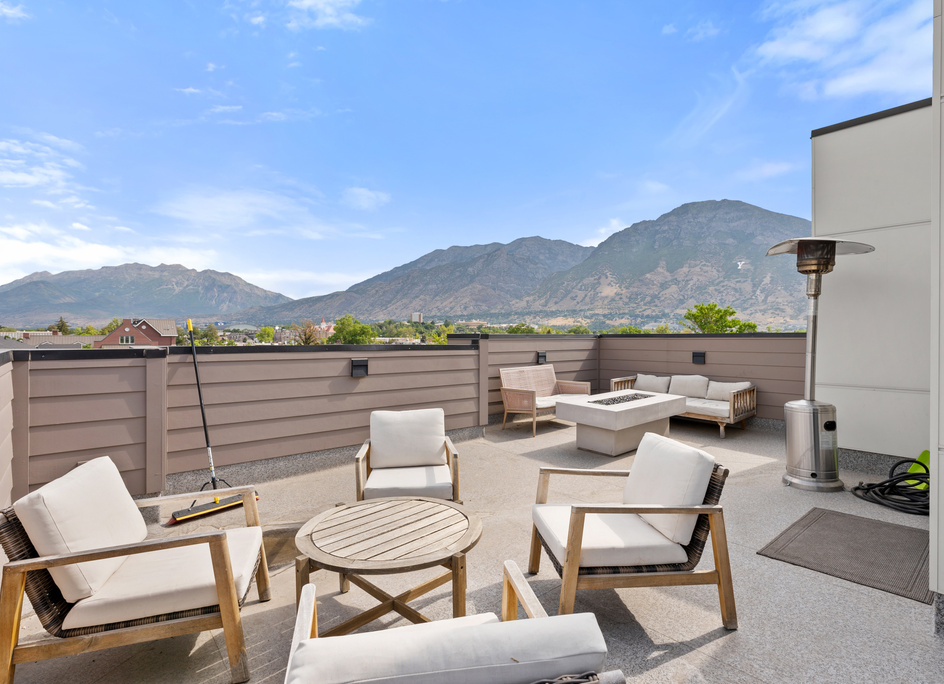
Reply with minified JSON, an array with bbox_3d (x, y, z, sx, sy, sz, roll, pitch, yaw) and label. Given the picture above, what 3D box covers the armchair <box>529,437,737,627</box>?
[{"bbox_3d":[0.756,0.903,2.311,0.820,0.780,0.620,0,0,-4],"label":"armchair"}]

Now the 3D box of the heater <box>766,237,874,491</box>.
[{"bbox_3d":[3.080,0.171,4.111,0.810,2.220,0.810,0,1,37],"label":"heater"}]

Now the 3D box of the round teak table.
[{"bbox_3d":[-0.367,1.070,2.090,0.820,0.455,0.820,0,0,0],"label":"round teak table"}]

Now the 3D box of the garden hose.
[{"bbox_3d":[3.535,1.164,3.735,0.800,0.240,0.660,0,1,-41],"label":"garden hose"}]

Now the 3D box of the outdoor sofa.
[{"bbox_3d":[3.114,0.892,6.817,0.860,0.740,1.780,0,1,-41],"label":"outdoor sofa"}]

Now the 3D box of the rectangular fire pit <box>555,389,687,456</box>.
[{"bbox_3d":[1.899,0.995,5.661,1.700,0.550,0.790,0,1,-42],"label":"rectangular fire pit"}]

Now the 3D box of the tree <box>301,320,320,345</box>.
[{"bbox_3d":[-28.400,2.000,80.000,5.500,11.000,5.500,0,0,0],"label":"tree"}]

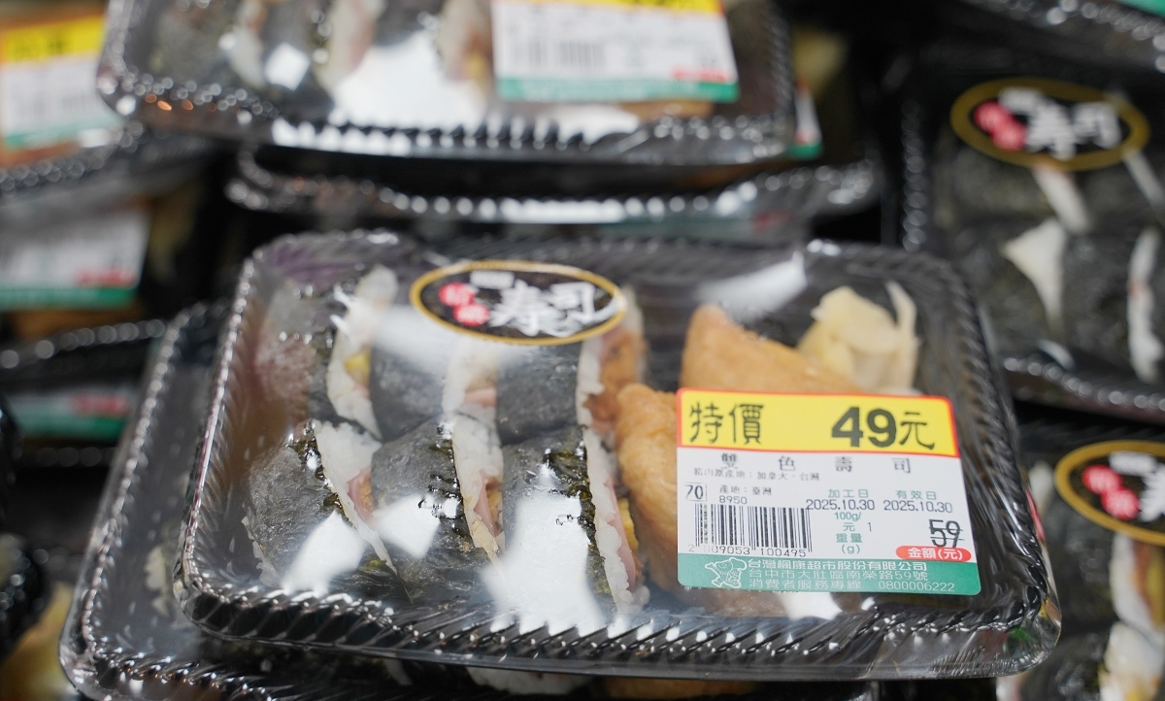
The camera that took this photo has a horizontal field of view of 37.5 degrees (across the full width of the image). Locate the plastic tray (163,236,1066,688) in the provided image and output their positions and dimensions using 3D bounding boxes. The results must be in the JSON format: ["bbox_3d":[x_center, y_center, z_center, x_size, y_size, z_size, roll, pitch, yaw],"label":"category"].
[{"bbox_3d":[0.008,0.027,0.383,0.180,0.039,0.122,1,47,0],"label":"plastic tray"}]

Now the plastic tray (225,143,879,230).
[{"bbox_3d":[-0.009,-0.070,0.508,0.180,0.039,0.122,0,47,-2],"label":"plastic tray"}]

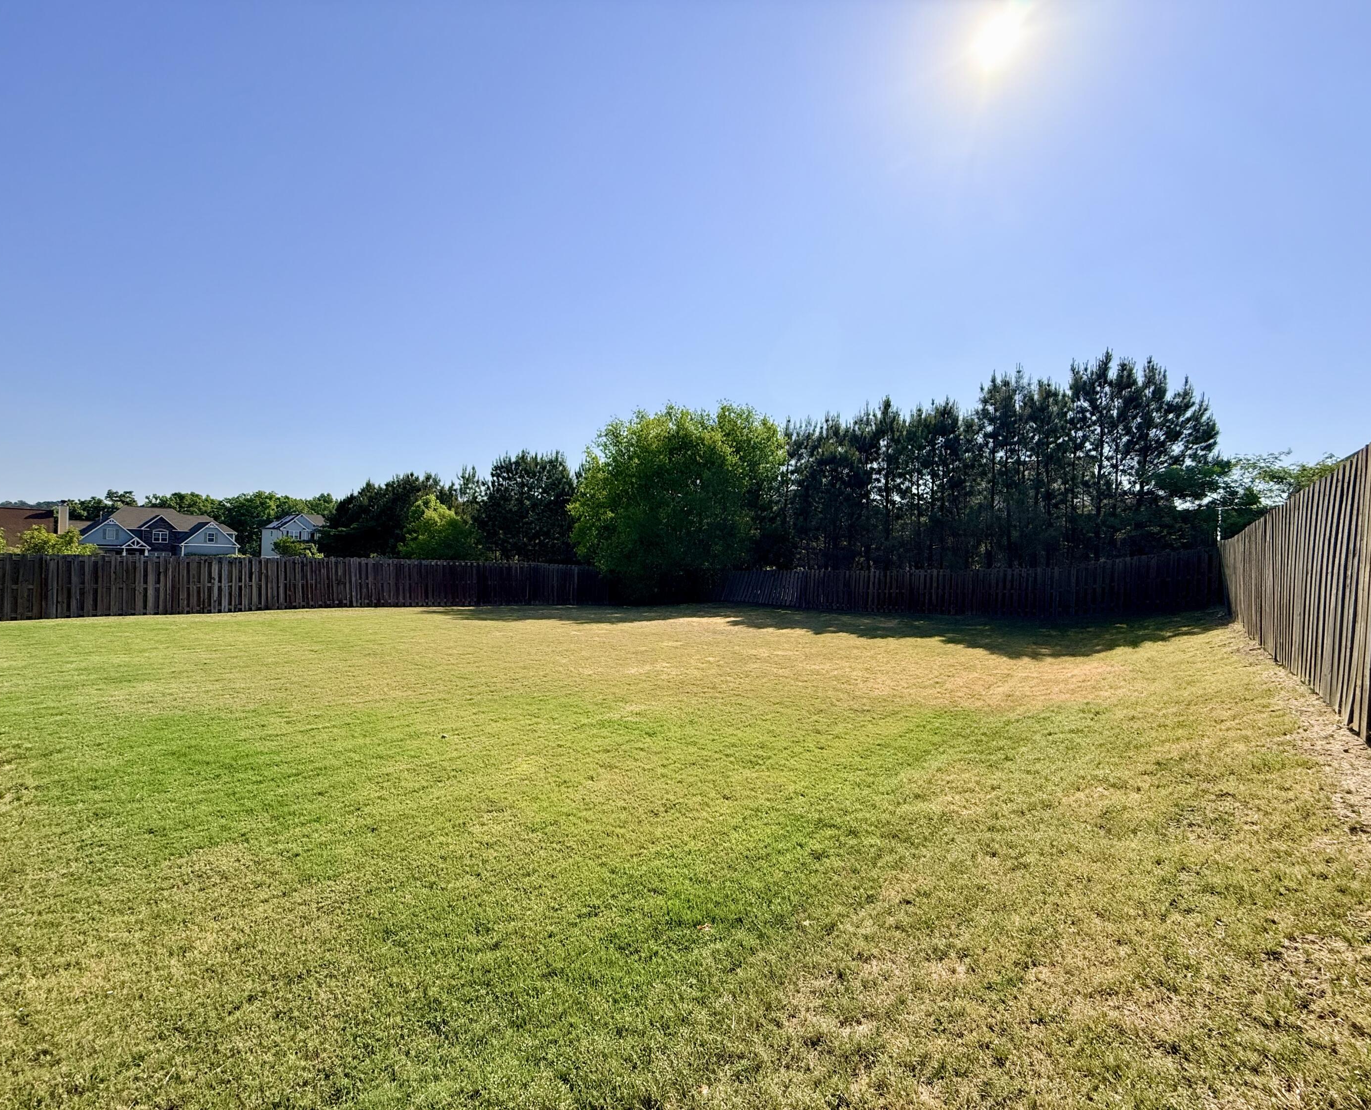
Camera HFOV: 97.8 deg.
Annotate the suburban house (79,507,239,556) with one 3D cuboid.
[{"bbox_3d":[-78.804,-2.903,88.812,13.000,8.500,17.903,1,-1,37],"label":"suburban house"}]

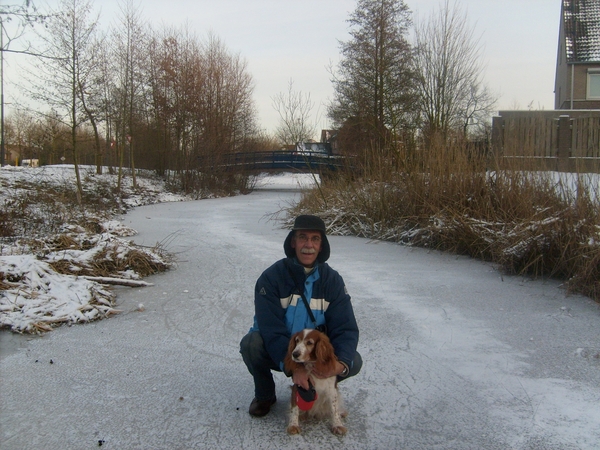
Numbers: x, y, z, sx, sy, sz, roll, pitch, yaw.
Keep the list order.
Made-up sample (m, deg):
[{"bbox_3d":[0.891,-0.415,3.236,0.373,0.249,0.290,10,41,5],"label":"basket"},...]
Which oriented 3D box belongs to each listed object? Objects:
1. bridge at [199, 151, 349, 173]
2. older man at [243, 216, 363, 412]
[{"bbox_3d":[-1.280,-3.250,31.200,8.000,1.250,2.200,0,6,-1],"label":"bridge"},{"bbox_3d":[0.010,0.475,3.420,0.650,1.090,0.720,0,6,-2],"label":"older man"}]

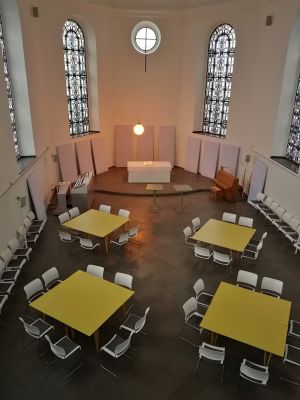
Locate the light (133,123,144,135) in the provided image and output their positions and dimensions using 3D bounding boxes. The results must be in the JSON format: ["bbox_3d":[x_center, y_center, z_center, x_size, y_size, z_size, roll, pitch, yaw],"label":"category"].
[{"bbox_3d":[-0.559,-3.472,15.301,0.510,0.550,0.510,1,21,0],"label":"light"}]

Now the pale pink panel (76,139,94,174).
[{"bbox_3d":[-3.500,-2.177,16.803,0.080,1.980,1.000,11,23,38],"label":"pale pink panel"}]

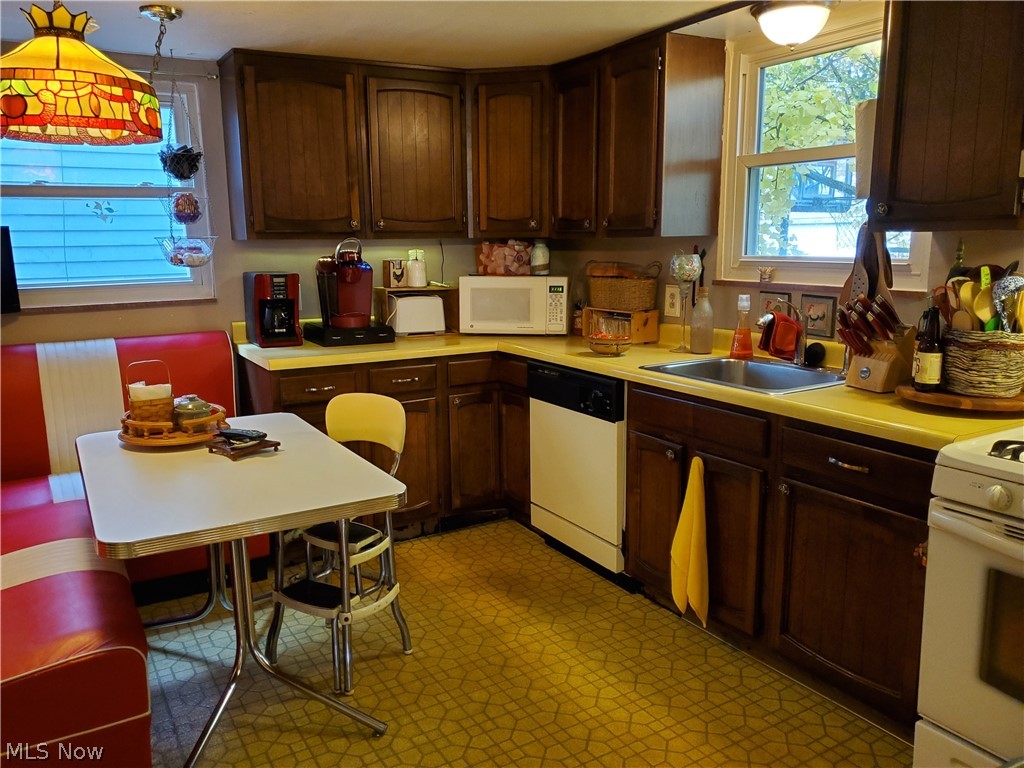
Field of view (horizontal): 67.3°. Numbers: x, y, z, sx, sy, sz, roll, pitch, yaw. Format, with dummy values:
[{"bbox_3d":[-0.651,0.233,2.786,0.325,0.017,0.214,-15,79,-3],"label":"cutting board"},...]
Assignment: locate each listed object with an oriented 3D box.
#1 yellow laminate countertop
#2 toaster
[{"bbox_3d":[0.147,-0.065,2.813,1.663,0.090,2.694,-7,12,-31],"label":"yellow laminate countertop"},{"bbox_3d":[-0.475,-0.343,3.845,0.250,0.185,0.160,-4,11,-17],"label":"toaster"}]

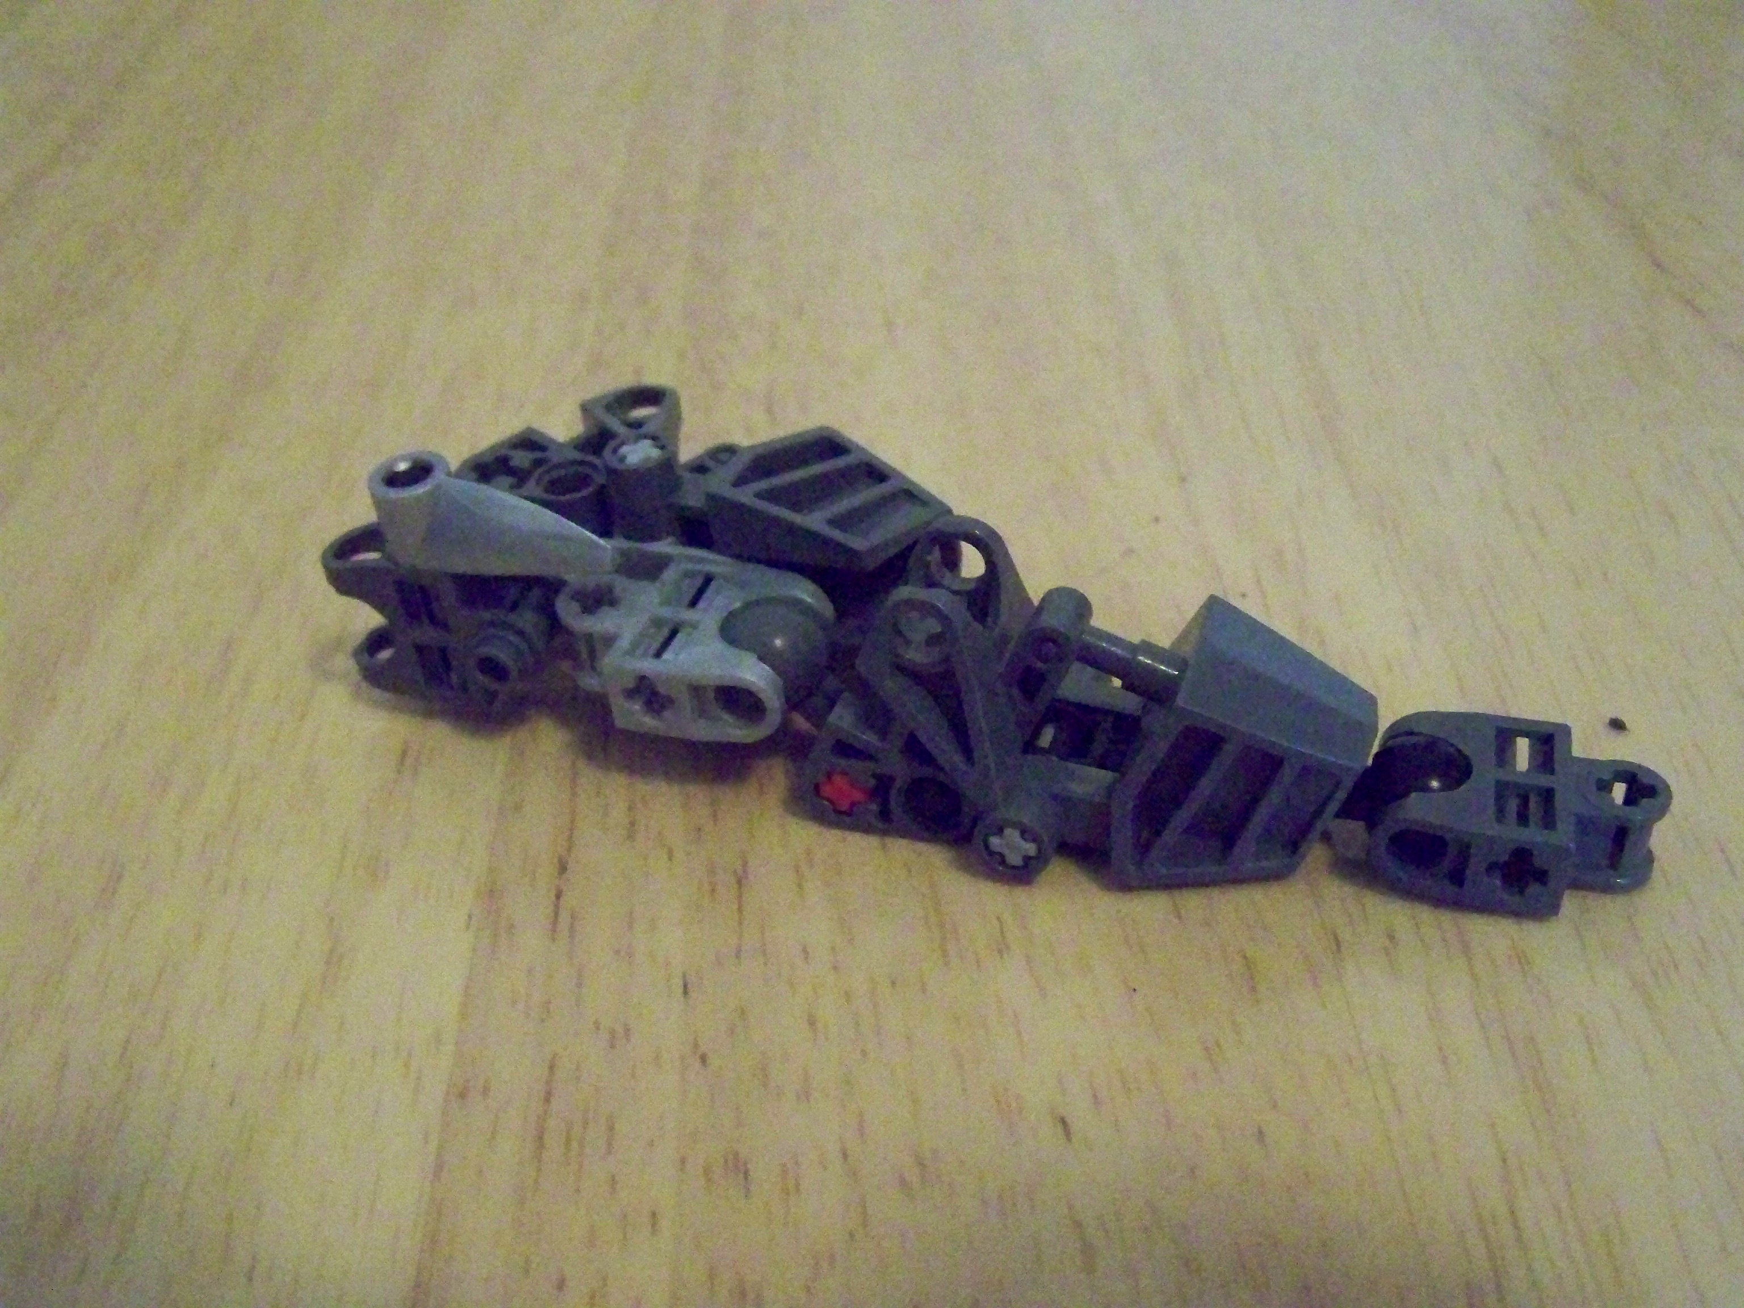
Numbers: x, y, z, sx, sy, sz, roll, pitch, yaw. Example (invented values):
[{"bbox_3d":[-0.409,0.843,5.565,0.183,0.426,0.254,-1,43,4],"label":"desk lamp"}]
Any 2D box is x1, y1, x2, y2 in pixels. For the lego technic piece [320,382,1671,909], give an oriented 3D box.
[{"bbox_3d":[0.008,-0.003,0.181,0.131,0.022,0.043,15,41,20],"label":"lego technic piece"}]

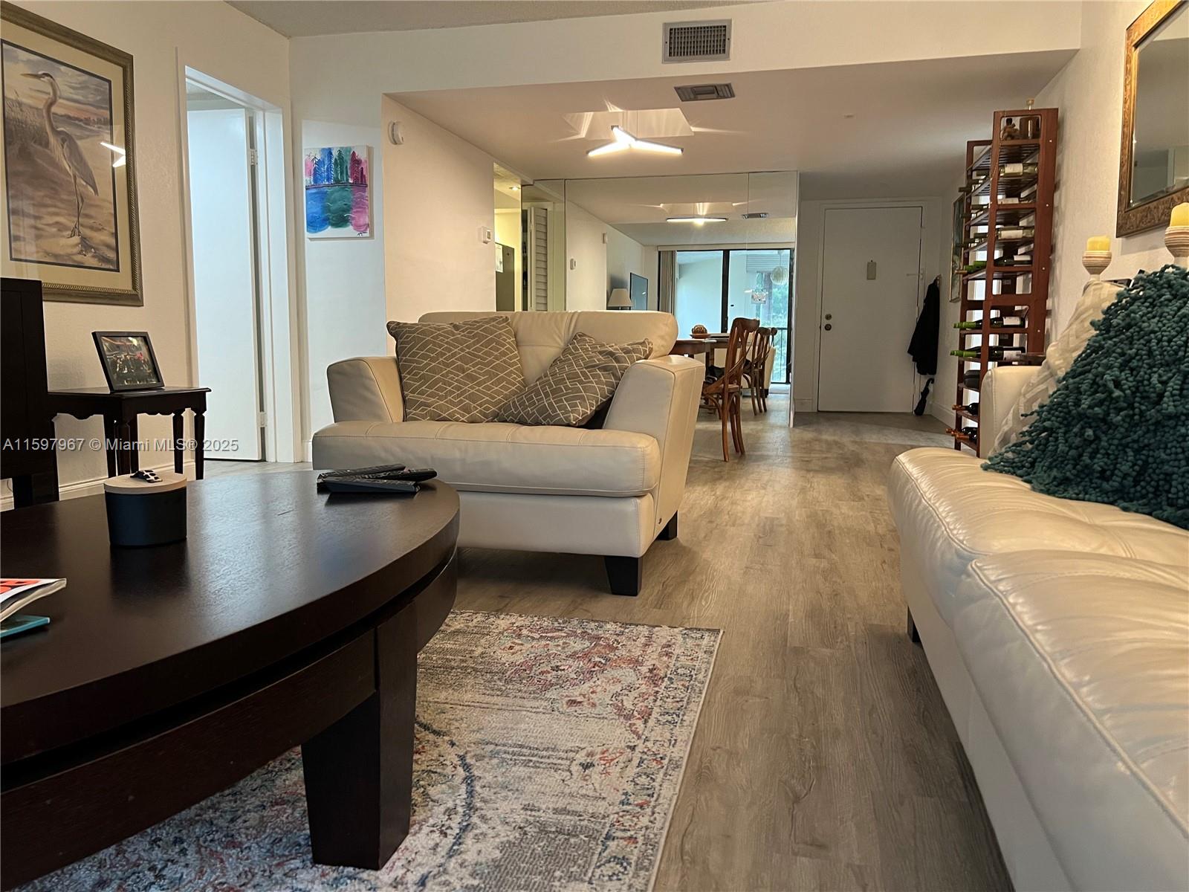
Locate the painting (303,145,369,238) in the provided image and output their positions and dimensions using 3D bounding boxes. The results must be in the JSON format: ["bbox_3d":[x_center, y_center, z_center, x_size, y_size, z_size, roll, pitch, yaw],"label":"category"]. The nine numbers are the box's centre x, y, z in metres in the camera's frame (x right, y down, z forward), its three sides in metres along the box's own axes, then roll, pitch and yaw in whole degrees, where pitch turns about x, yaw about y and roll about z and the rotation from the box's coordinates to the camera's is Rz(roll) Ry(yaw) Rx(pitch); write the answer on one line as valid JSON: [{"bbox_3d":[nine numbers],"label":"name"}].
[{"bbox_3d":[-1.495,-1.482,5.229,0.410,0.520,0.033,2,7,13],"label":"painting"}]

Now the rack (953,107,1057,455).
[{"bbox_3d":[2.293,-0.820,5.089,0.330,1.930,0.730,2,7,13],"label":"rack"}]

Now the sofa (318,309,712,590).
[{"bbox_3d":[-0.248,-0.046,3.102,1.170,0.853,0.940,2,7,13],"label":"sofa"}]

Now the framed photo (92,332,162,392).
[{"bbox_3d":[-1.981,-0.359,3.796,0.030,0.250,0.310,-14,4,13],"label":"framed photo"}]

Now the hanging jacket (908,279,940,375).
[{"bbox_3d":[3.174,-1.147,8.607,0.260,0.910,0.360,2,7,13],"label":"hanging jacket"}]

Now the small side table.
[{"bbox_3d":[-1.953,0.033,3.729,0.480,0.530,0.490,2,7,13],"label":"small side table"}]

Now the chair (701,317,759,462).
[{"bbox_3d":[0.738,-0.384,5.771,0.530,0.890,0.470,3,7,23],"label":"chair"}]

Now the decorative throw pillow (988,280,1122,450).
[{"bbox_3d":[1.164,-0.158,2.074,0.150,0.460,0.460,27,1,-14],"label":"decorative throw pillow"}]

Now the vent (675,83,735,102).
[{"bbox_3d":[0.631,-1.994,5.059,0.310,0.025,0.300,2,7,13],"label":"vent"}]

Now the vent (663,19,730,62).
[{"bbox_3d":[0.535,-2.119,4.677,0.358,0.205,0.025,2,7,13],"label":"vent"}]

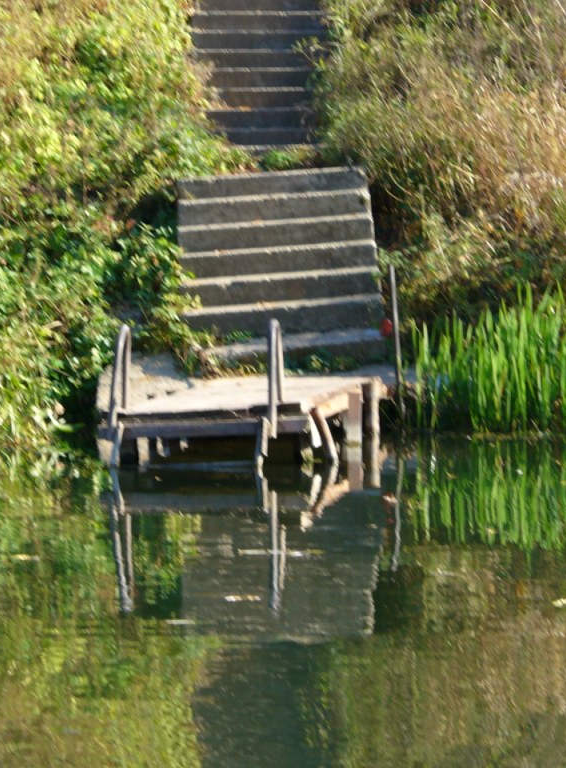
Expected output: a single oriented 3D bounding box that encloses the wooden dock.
[{"bbox_3d":[-0.254,-0.037,22.802,1.820,0.930,1.500,0,8,0],"label":"wooden dock"}]

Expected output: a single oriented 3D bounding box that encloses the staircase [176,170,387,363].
[{"bbox_3d":[-0.001,-0.848,24.206,1.350,1.120,1.950,-4,8,1],"label":"staircase"}]

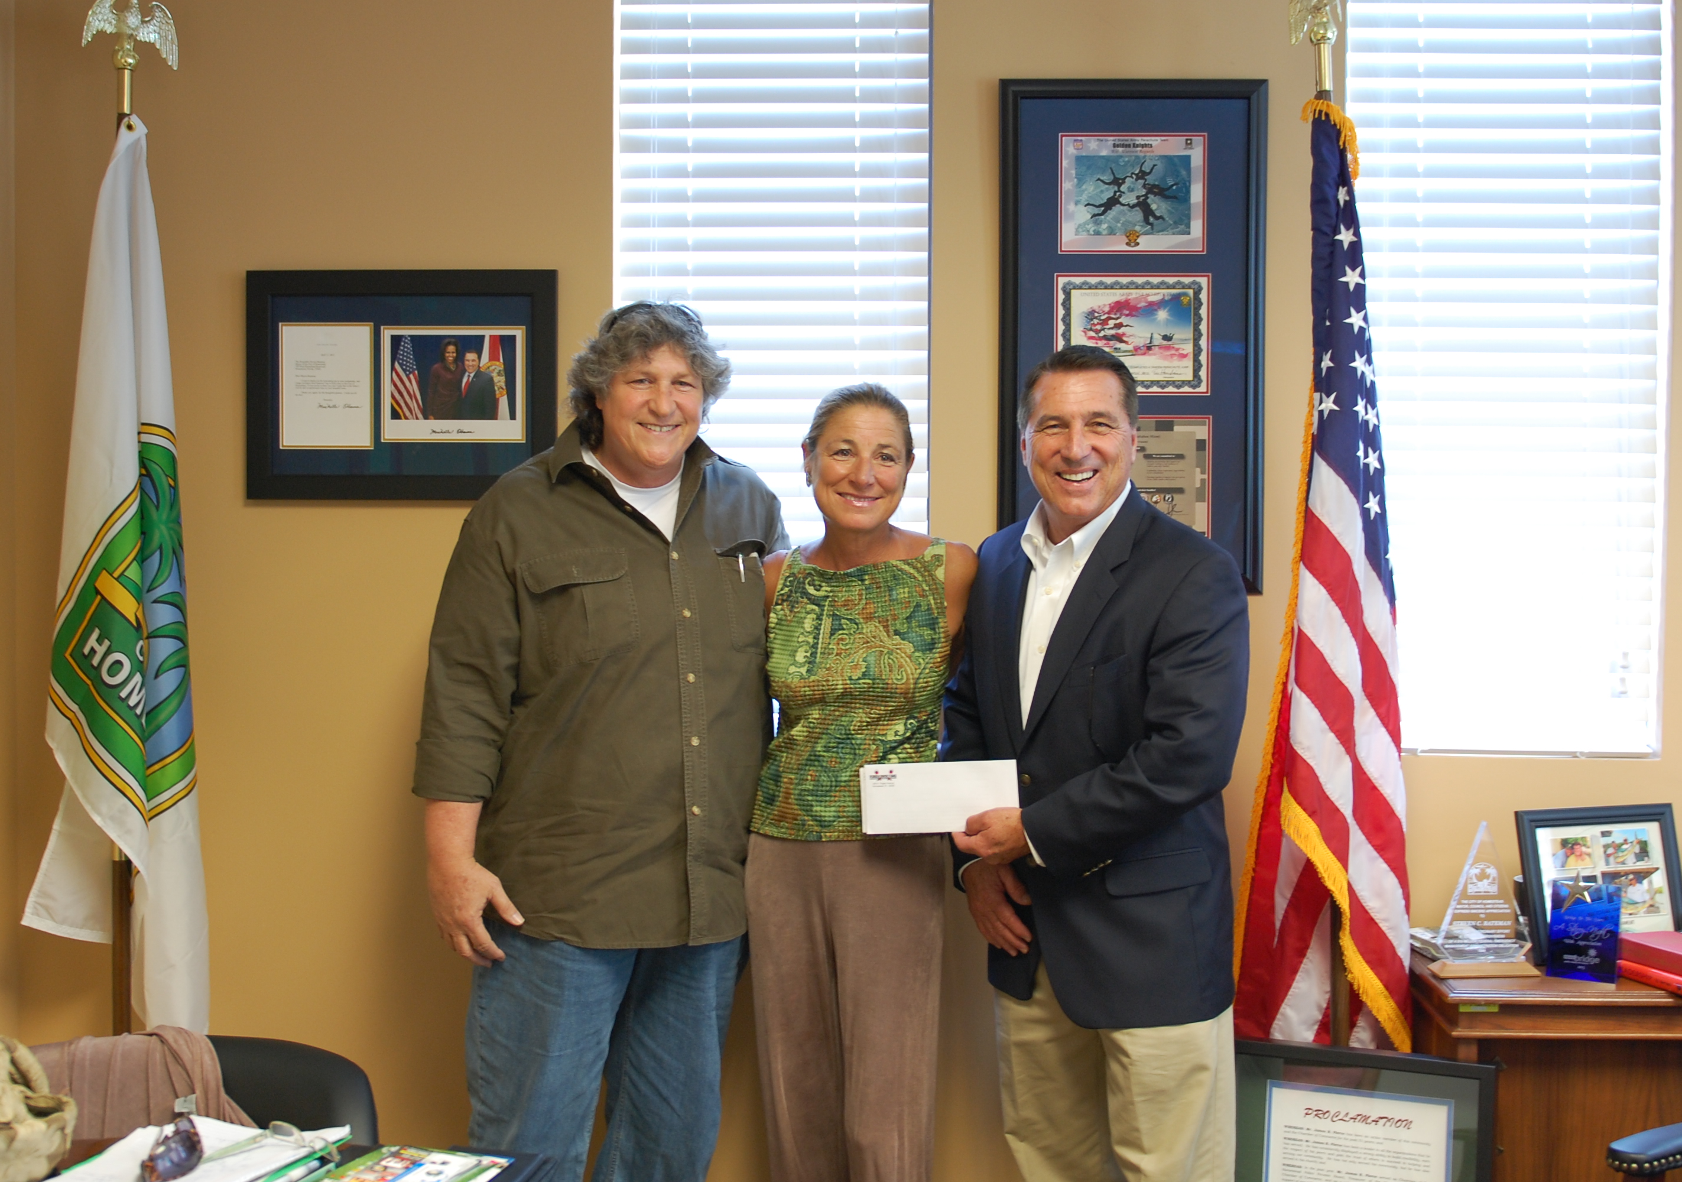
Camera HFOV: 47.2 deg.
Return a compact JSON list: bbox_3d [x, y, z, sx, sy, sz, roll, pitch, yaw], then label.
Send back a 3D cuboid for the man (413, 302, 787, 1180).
[{"bbox_3d":[-0.340,0.472,2.880,0.610,1.800,0.410,0,1,-28],"label":"man"}]

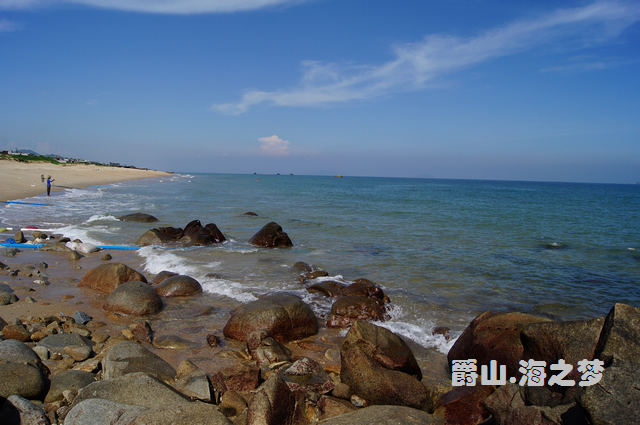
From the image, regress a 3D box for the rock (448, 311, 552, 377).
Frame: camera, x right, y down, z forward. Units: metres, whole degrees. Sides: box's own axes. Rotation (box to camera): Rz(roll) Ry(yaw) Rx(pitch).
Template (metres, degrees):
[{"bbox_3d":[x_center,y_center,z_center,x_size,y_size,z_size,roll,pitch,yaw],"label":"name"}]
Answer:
[{"bbox_3d":[1.984,1.478,5.300,1.050,0.660,0.900,3,5,21],"label":"rock"}]

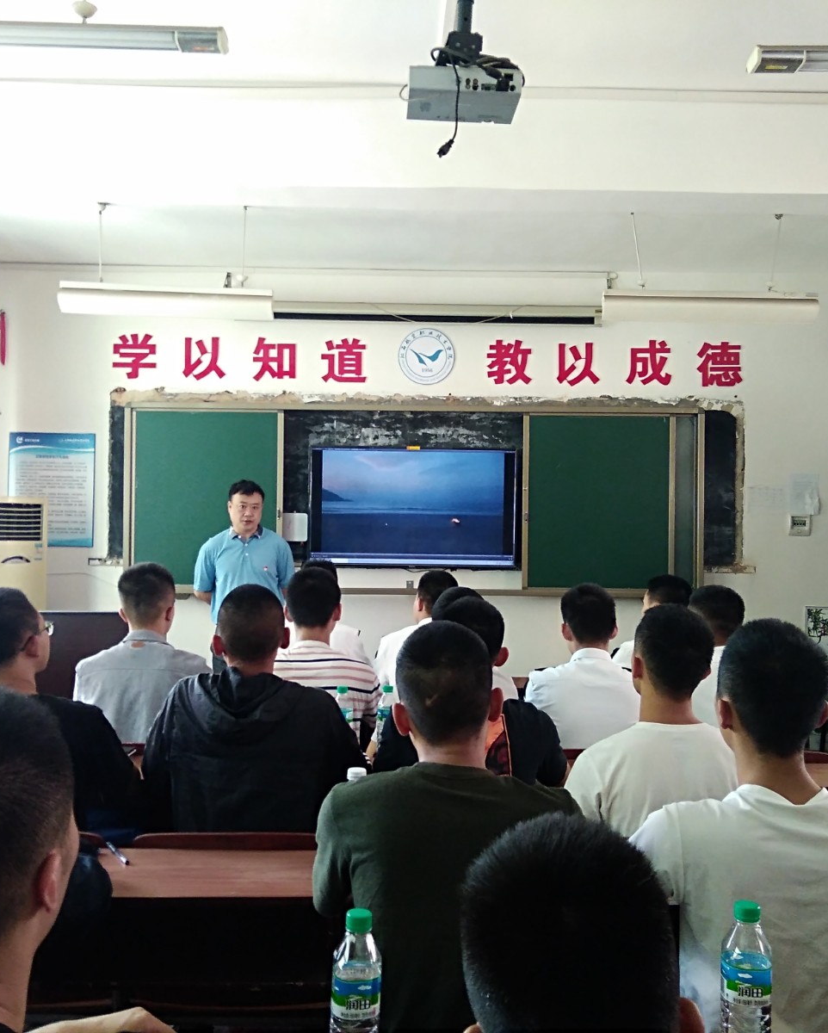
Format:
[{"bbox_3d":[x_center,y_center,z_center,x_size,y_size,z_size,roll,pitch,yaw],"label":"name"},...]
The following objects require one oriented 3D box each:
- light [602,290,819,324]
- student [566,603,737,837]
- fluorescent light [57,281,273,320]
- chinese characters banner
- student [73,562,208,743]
[{"bbox_3d":[1.710,-1.210,6.427,1.225,0.155,0.150,1,-1,-1],"label":"light"},{"bbox_3d":[0.603,0.865,2.898,0.500,1.280,0.750,1,-1,-1],"label":"student"},{"bbox_3d":[-1.409,-1.223,6.330,1.220,0.165,0.160,1,1,-3],"label":"fluorescent light"},{"bbox_3d":[0.096,-1.122,7.930,4.503,0.410,0.030,1,1,1],"label":"chinese characters banner"},{"bbox_3d":[-0.901,0.824,3.907,0.470,1.349,0.720,1,1,3],"label":"student"}]

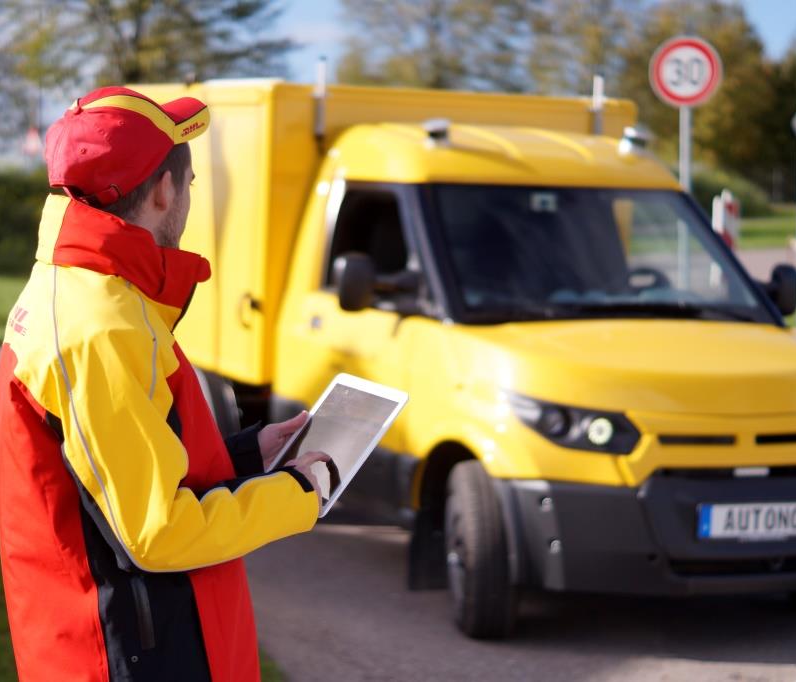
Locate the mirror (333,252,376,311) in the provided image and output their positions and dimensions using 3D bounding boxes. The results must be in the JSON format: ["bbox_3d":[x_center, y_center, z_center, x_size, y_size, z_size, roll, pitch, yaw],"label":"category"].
[{"bbox_3d":[-0.160,-0.217,7.919,0.135,0.210,0.100,0,4,-25],"label":"mirror"}]

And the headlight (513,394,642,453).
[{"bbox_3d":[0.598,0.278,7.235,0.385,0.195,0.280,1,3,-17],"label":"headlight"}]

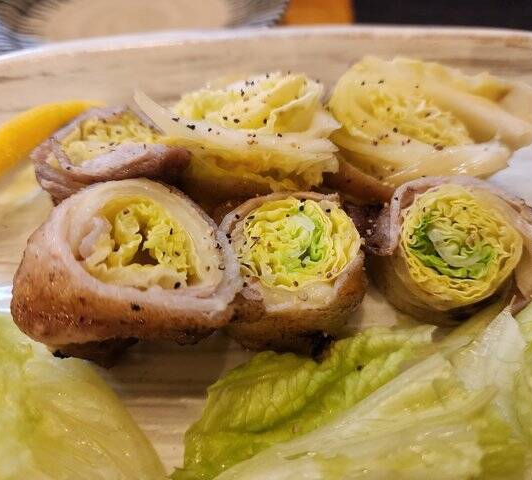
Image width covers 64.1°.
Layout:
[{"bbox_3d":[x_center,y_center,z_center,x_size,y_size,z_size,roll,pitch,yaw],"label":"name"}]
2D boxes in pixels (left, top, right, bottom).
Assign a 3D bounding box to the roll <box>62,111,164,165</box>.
[{"bbox_3d":[-0.065,-0.043,0.182,0.043,0.018,0.029,-9,51,-6],"label":"roll"}]

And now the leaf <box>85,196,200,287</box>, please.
[{"bbox_3d":[-0.044,0.001,0.150,0.041,0.025,0.032,-1,51,0],"label":"leaf"}]

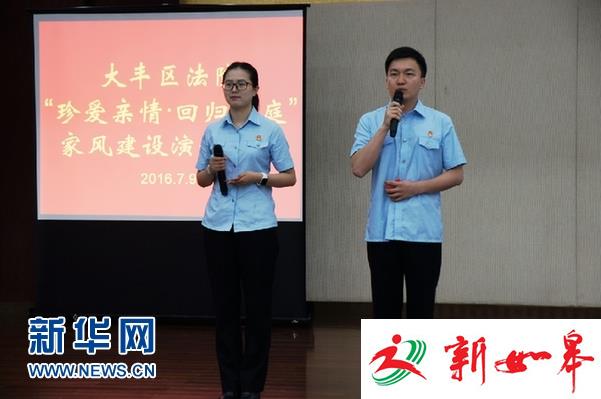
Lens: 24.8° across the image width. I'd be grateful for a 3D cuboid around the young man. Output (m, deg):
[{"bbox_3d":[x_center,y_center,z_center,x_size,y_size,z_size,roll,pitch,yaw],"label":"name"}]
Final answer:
[{"bbox_3d":[0.495,0.160,6.330,0.510,1.730,0.380,1,3,16],"label":"young man"}]

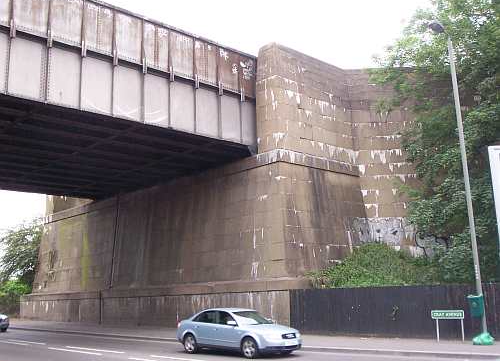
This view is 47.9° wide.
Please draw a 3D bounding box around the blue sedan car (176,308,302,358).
[{"bbox_3d":[-0.435,4.926,18.413,4.550,1.430,1.790,-12,-16,41],"label":"blue sedan car"}]

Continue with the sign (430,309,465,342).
[{"bbox_3d":[6.456,4.740,18.353,1.000,0.995,0.070,-10,-15,37],"label":"sign"}]

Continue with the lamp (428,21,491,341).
[{"bbox_3d":[7.044,-0.155,19.102,1.300,10.867,0.350,8,-15,-37],"label":"lamp"}]

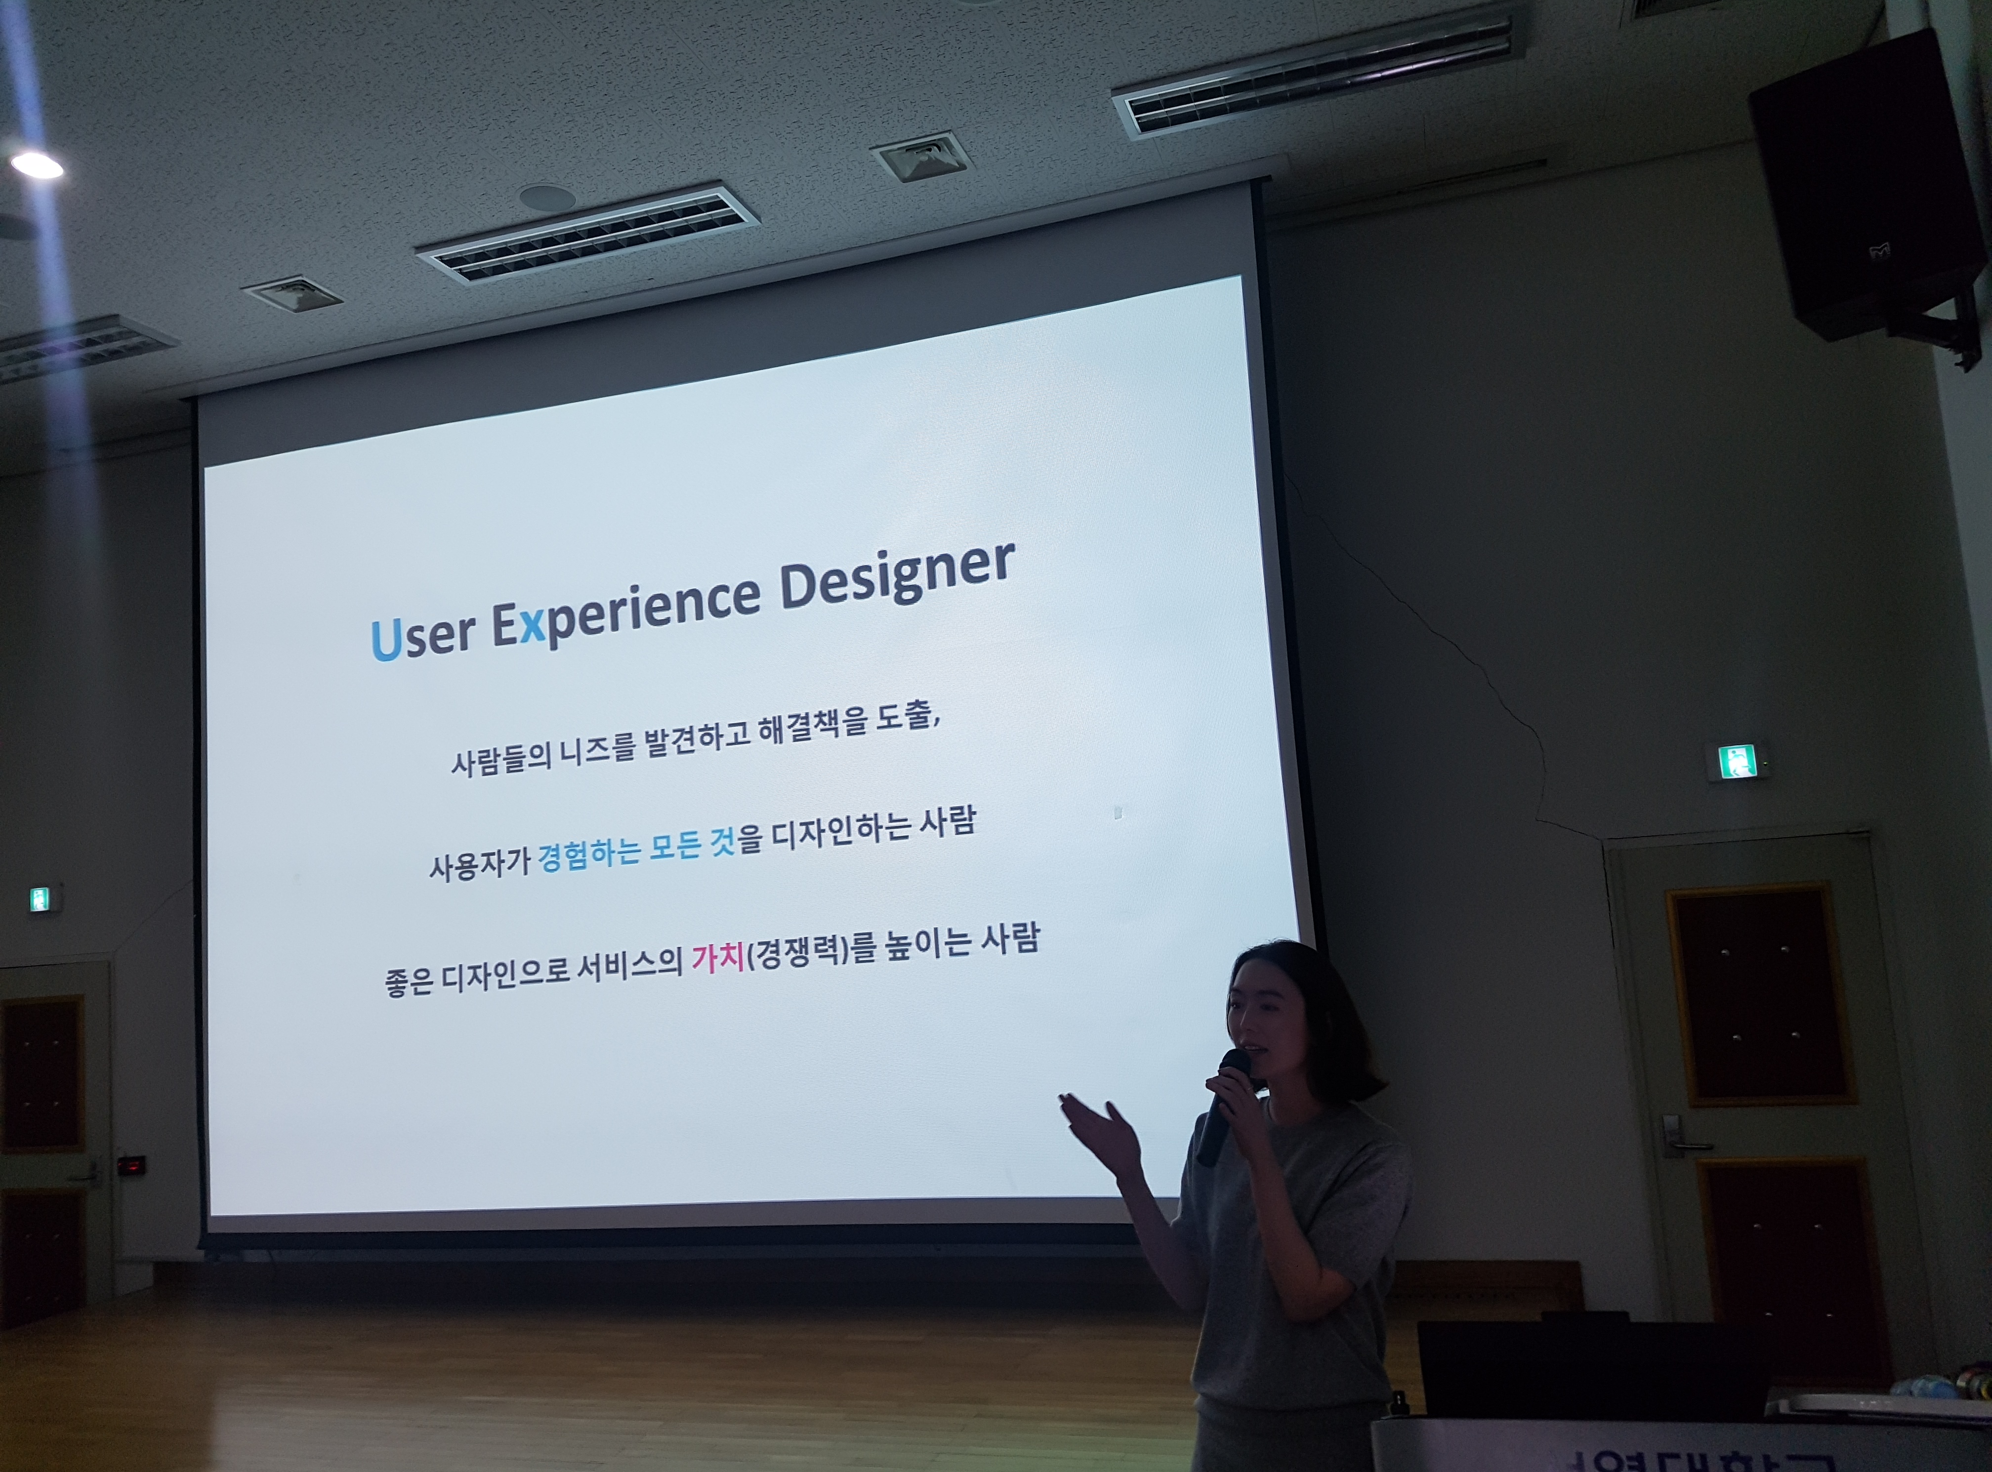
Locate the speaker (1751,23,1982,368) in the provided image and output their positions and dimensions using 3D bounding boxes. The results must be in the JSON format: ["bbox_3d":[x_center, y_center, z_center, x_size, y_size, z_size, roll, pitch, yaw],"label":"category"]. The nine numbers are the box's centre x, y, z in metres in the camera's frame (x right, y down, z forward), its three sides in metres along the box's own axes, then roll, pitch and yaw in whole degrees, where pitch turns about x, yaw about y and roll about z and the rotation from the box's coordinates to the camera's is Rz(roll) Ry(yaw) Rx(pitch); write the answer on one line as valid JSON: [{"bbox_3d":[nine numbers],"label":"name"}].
[{"bbox_3d":[2.454,-1.482,4.227,0.448,0.720,0.400,-10,-5,28],"label":"speaker"}]

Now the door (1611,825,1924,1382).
[{"bbox_3d":[2.720,1.377,5.236,0.873,2.080,0.080,-6,-7,16],"label":"door"}]

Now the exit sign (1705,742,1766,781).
[{"bbox_3d":[2.657,0.087,5.353,0.200,0.140,0.045,-6,-7,16],"label":"exit sign"}]

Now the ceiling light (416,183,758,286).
[{"bbox_3d":[-1.531,-1.887,5.611,1.290,0.060,0.335,-6,-7,16],"label":"ceiling light"}]

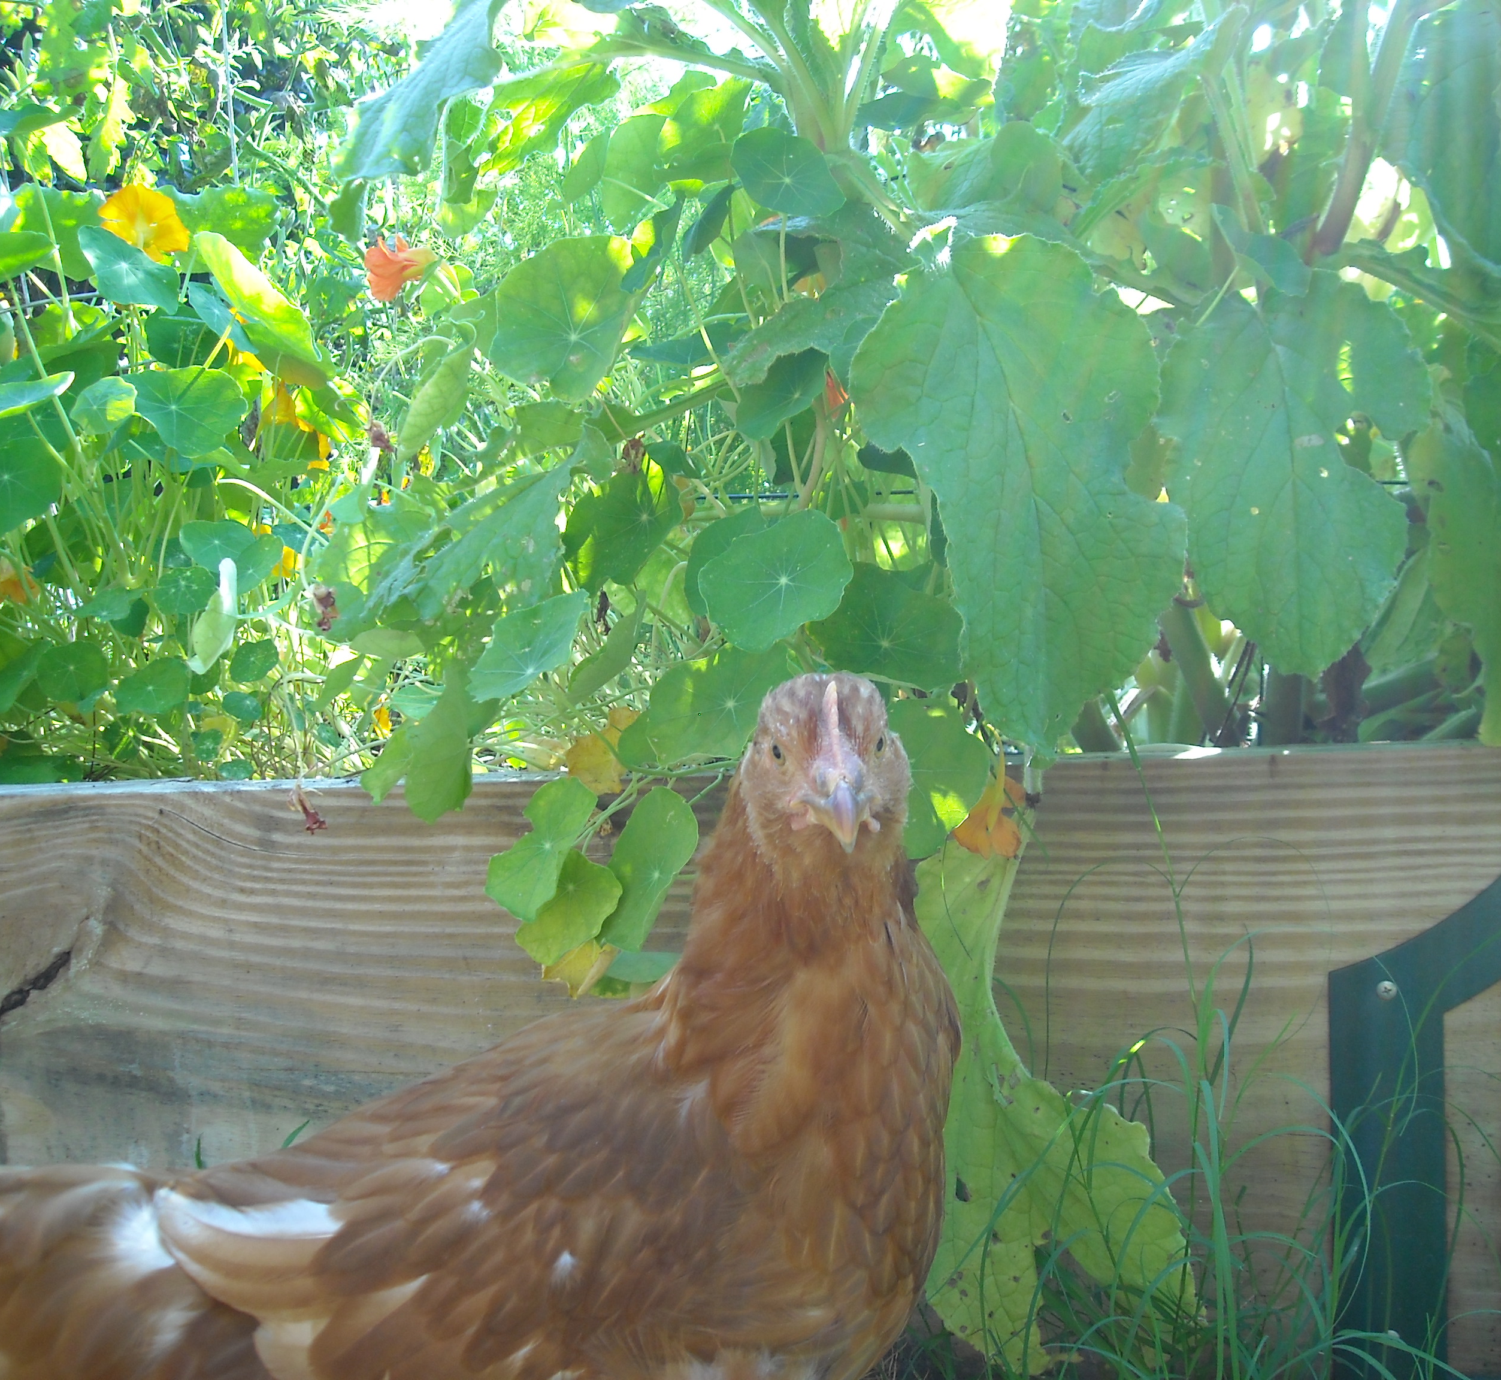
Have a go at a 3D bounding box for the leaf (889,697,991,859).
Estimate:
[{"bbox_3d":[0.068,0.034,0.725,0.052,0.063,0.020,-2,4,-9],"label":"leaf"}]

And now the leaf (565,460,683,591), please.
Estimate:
[{"bbox_3d":[-0.060,-0.077,0.870,0.055,0.060,0.025,-3,-6,-14],"label":"leaf"}]

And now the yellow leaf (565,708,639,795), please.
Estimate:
[{"bbox_3d":[-0.063,0.025,0.790,0.034,0.038,0.012,-1,-11,-3],"label":"yellow leaf"}]

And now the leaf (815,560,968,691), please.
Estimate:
[{"bbox_3d":[0.060,-0.027,0.820,0.068,0.056,0.025,-2,-21,-3],"label":"leaf"}]

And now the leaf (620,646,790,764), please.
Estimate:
[{"bbox_3d":[-0.017,0.006,0.770,0.073,0.048,0.025,-2,-16,-6],"label":"leaf"}]

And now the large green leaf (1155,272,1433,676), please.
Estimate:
[{"bbox_3d":[0.239,-0.095,0.820,0.122,0.177,0.040,-1,-4,9],"label":"large green leaf"}]

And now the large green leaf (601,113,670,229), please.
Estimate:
[{"bbox_3d":[-0.058,-0.259,0.930,0.035,0.058,0.025,0,4,22],"label":"large green leaf"}]

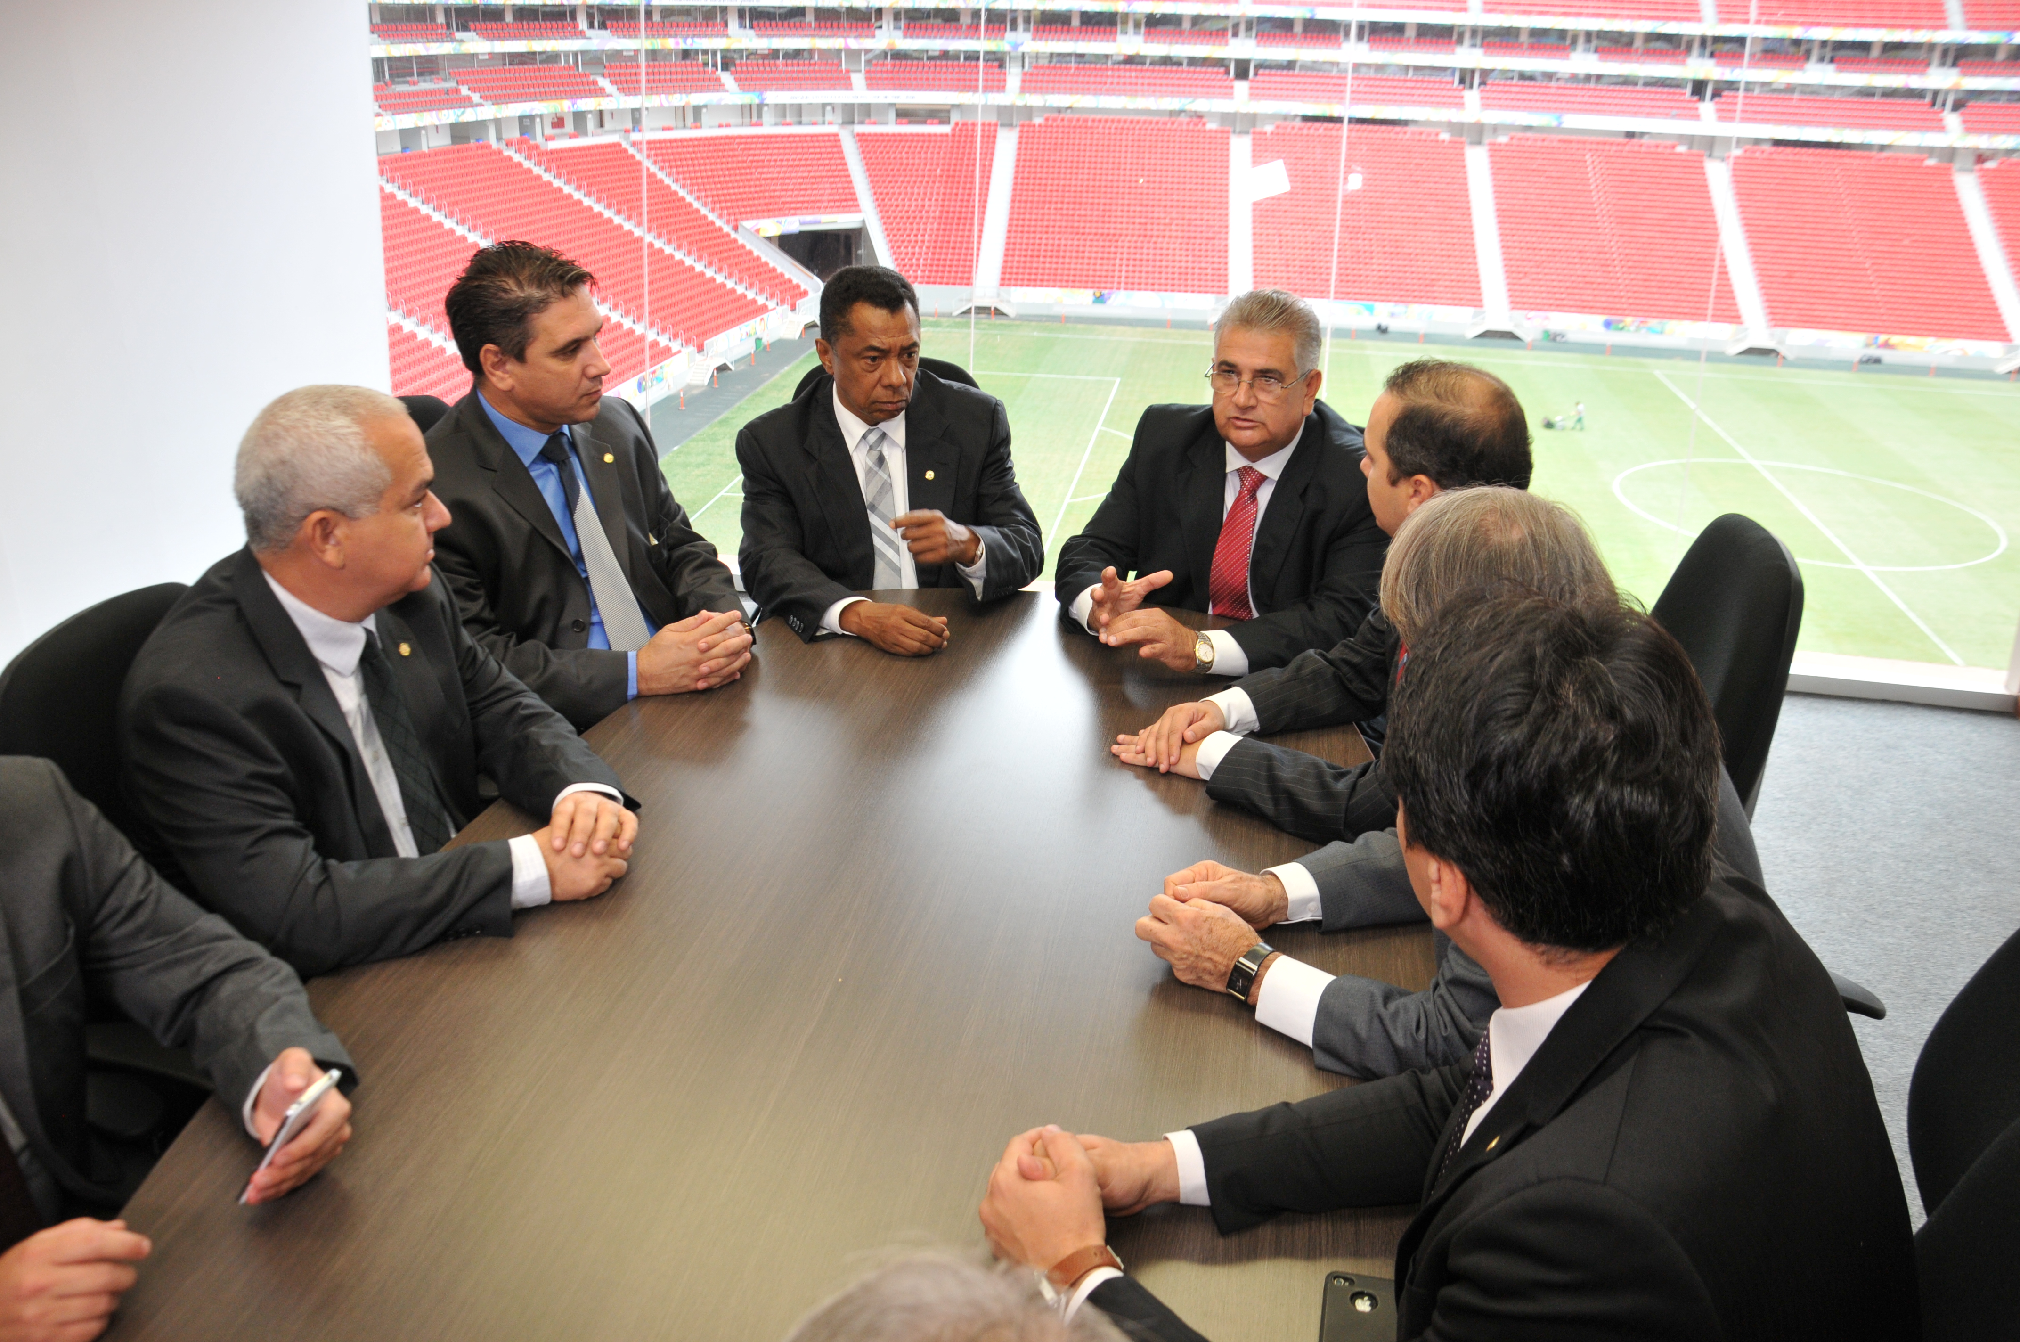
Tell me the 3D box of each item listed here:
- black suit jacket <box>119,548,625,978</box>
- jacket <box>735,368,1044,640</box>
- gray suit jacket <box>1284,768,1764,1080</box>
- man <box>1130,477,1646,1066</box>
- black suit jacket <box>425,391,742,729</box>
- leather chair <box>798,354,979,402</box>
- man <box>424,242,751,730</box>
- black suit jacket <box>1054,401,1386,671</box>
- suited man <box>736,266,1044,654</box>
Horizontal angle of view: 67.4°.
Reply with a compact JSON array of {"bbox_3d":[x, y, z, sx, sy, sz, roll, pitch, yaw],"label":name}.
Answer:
[{"bbox_3d":[-0.705,0.181,1.720,0.530,0.610,0.540,15,27,29],"label":"black suit jacket"},{"bbox_3d":[-0.186,-0.166,2.555,0.540,0.610,0.540,-1,23,-5],"label":"jacket"},{"bbox_3d":[0.467,0.312,1.502,0.520,0.600,0.530,3,23,3],"label":"gray suit jacket"},{"bbox_3d":[0.409,0.418,1.548,0.720,1.255,0.550,3,23,3],"label":"man"},{"bbox_3d":[-0.649,-0.063,2.224,0.540,0.640,0.520,18,28,33],"label":"black suit jacket"},{"bbox_3d":[-0.211,0.021,2.669,0.600,1.065,0.620,-1,23,-5],"label":"leather chair"},{"bbox_3d":[-0.632,0.051,2.251,0.760,1.320,0.550,18,28,33],"label":"man"},{"bbox_3d":[0.354,-0.132,2.510,0.550,0.610,0.540,6,24,11],"label":"black suit jacket"},{"bbox_3d":[-0.189,-0.034,2.558,0.550,1.255,0.740,-1,23,-5],"label":"suited man"}]

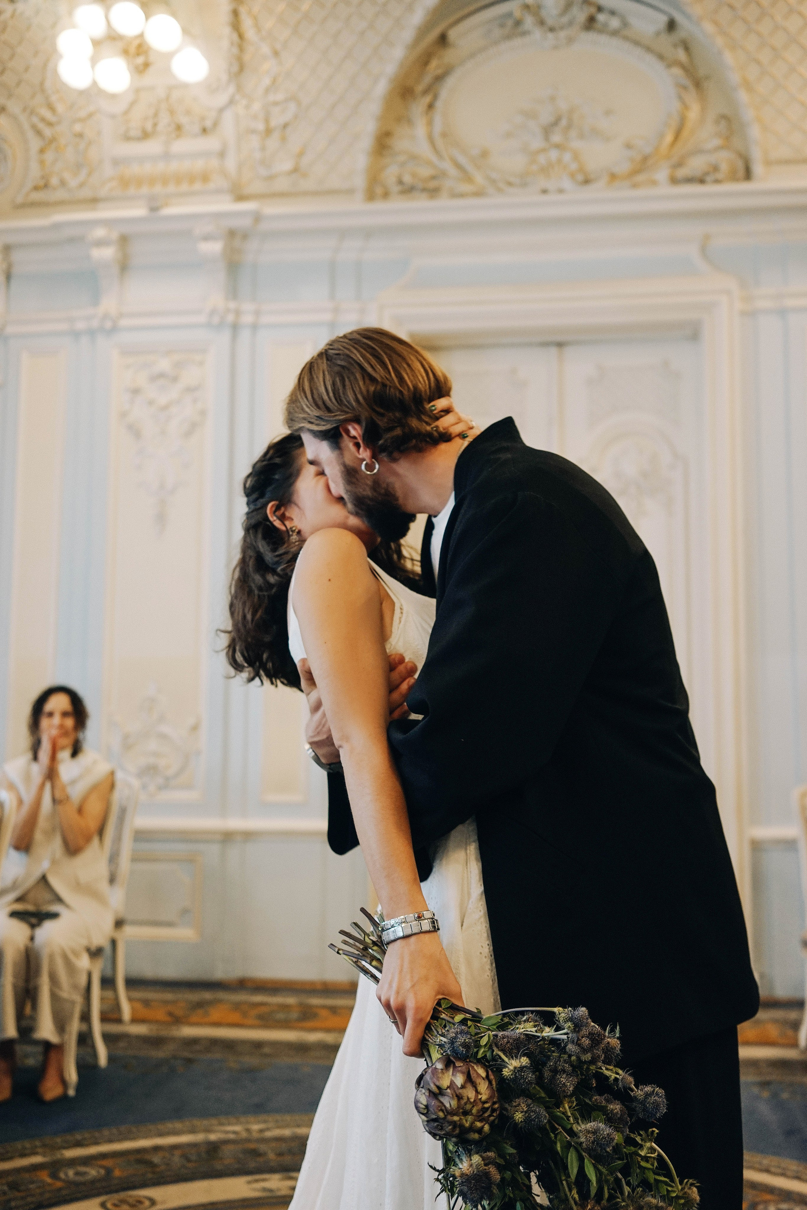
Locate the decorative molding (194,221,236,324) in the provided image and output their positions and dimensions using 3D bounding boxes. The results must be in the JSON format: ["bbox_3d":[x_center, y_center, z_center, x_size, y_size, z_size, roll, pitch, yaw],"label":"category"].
[{"bbox_3d":[-0.881,-1.544,5.506,0.130,0.445,0.170,0,-5,7],"label":"decorative molding"}]

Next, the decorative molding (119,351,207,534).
[{"bbox_3d":[-1.127,-0.763,5.526,0.394,0.851,0.050,0,-5,7],"label":"decorative molding"}]

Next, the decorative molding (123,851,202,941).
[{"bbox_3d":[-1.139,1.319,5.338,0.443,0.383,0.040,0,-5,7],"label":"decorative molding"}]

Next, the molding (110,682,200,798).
[{"bbox_3d":[-1.138,0.615,5.398,0.396,0.520,0.050,0,-5,7],"label":"molding"}]

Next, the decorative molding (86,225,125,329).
[{"bbox_3d":[-1.410,-1.544,5.575,0.130,0.445,0.170,0,-5,7],"label":"decorative molding"}]

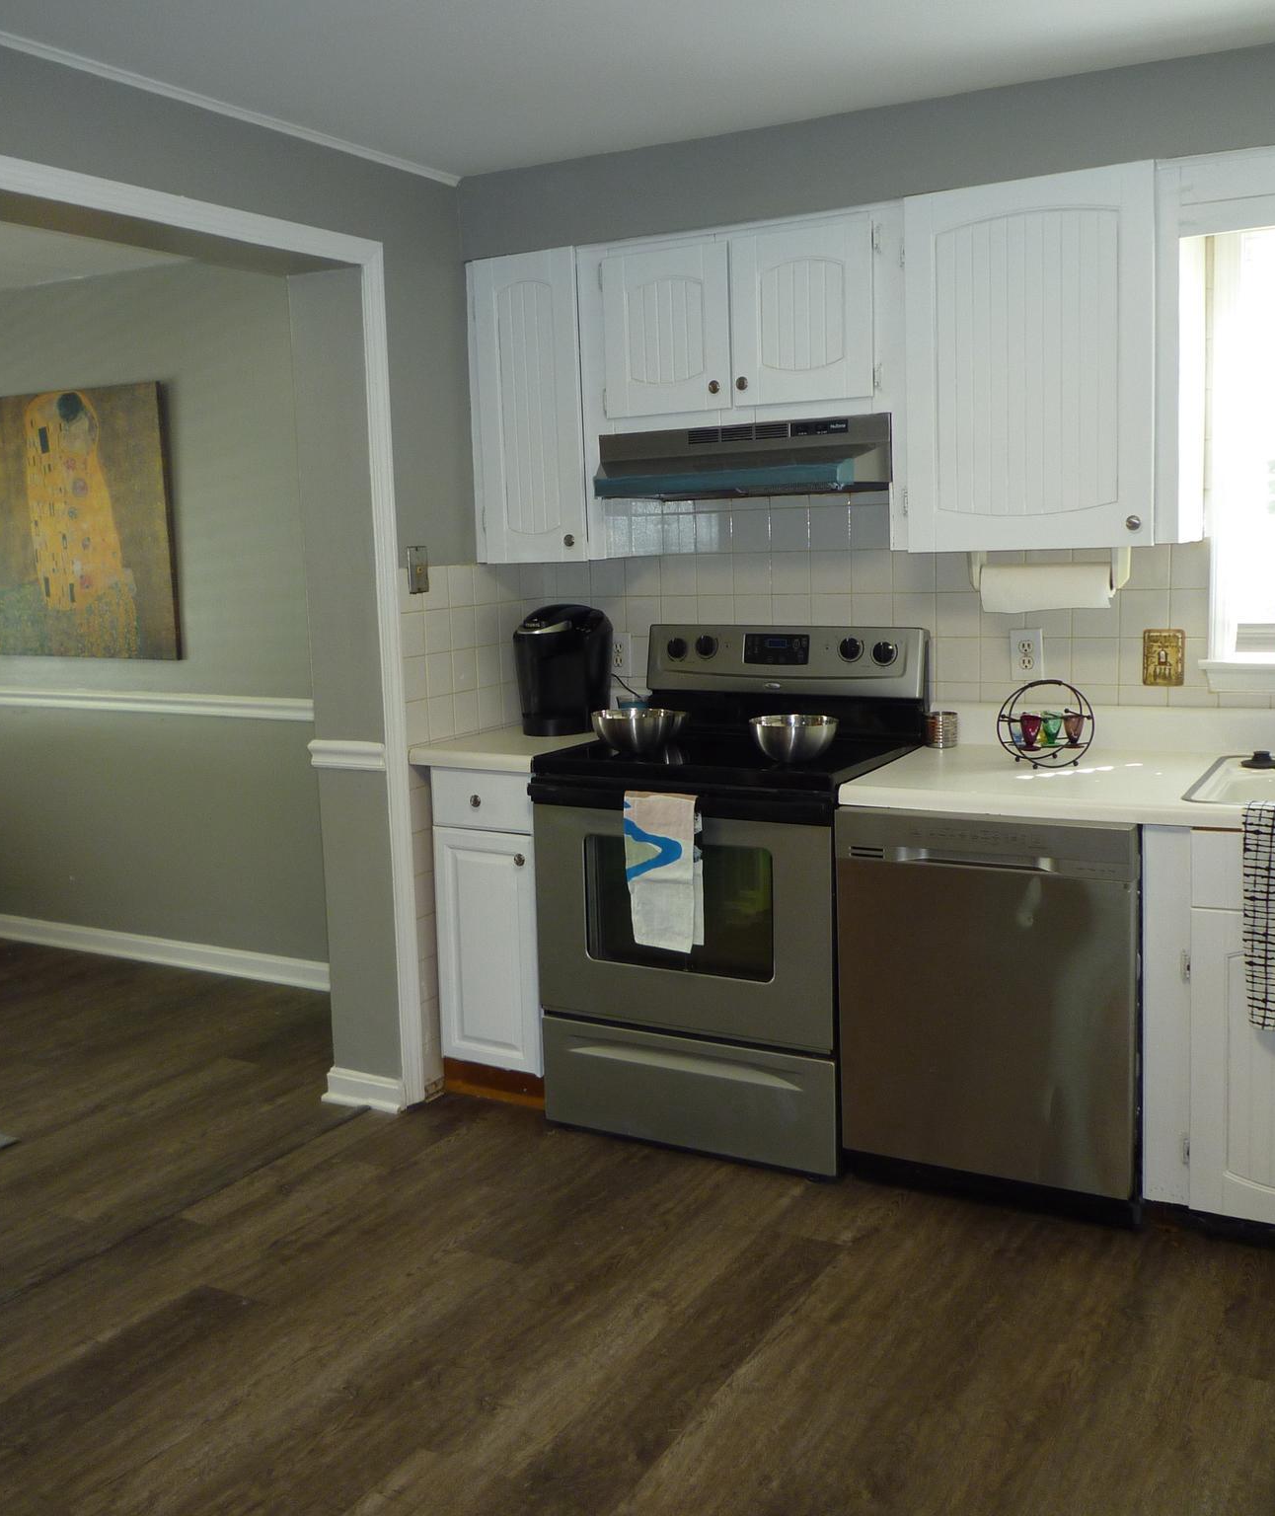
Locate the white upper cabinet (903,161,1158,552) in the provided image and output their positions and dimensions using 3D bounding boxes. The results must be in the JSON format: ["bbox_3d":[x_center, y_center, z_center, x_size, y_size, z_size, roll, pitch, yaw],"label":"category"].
[{"bbox_3d":[0.909,-0.858,3.260,0.565,0.768,0.325,3,11,28],"label":"white upper cabinet"}]

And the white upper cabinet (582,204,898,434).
[{"bbox_3d":[0.293,-1.037,3.572,0.796,0.454,0.340,3,9,28],"label":"white upper cabinet"}]

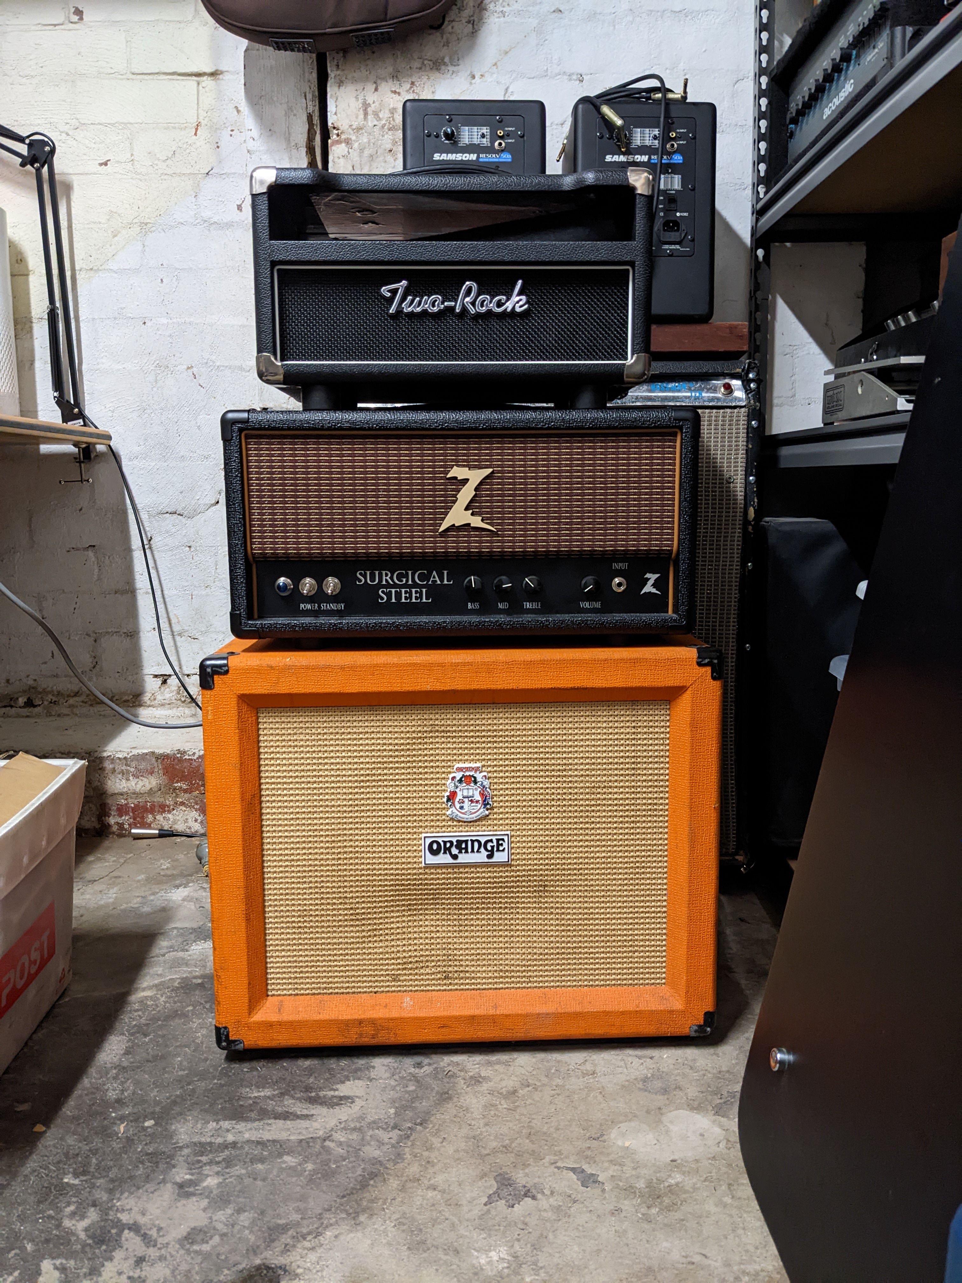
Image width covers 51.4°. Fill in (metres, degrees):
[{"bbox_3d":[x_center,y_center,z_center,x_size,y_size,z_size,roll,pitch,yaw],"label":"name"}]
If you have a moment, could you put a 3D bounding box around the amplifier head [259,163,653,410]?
[{"bbox_3d":[-0.029,-0.378,1.154,0.411,0.244,0.230,-1,8,-1],"label":"amplifier head"}]

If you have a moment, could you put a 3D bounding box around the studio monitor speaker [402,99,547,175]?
[{"bbox_3d":[-0.009,-0.590,1.445,0.189,0.283,0.213,0,8,-1],"label":"studio monitor speaker"}]

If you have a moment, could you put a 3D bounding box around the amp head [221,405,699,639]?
[{"bbox_3d":[-0.022,-0.129,1.160,0.489,0.250,0.235,-1,8,-1],"label":"amp head"}]

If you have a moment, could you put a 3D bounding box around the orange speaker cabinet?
[{"bbox_3d":[-0.021,0.221,1.224,0.550,0.460,0.290,-1,8,-2],"label":"orange speaker cabinet"}]

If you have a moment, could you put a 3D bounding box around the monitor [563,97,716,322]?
[{"bbox_3d":[0.217,-0.589,1.450,0.189,0.283,0.213,-1,8,-1],"label":"monitor"}]

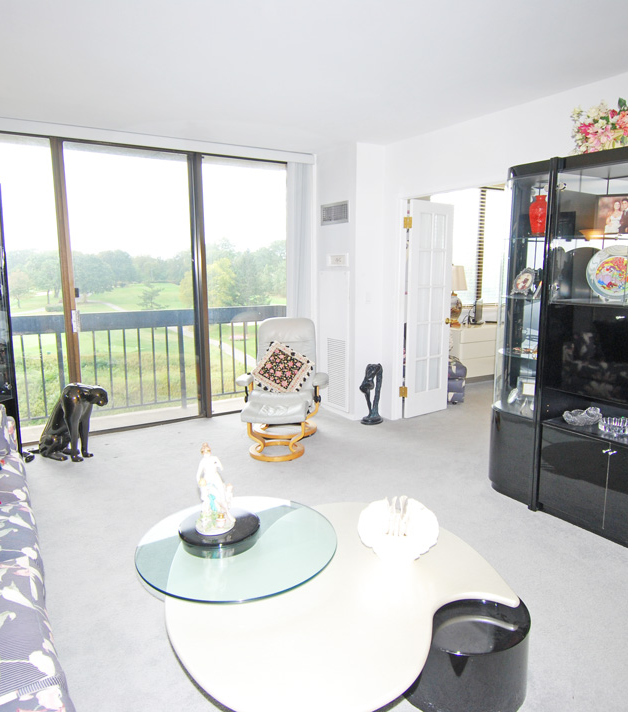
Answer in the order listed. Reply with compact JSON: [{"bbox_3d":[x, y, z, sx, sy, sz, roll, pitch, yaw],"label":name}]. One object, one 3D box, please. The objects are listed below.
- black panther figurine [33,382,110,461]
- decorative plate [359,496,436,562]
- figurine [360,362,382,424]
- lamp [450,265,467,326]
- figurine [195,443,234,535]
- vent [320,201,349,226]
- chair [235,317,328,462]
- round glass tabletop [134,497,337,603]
[{"bbox_3d":[-1.828,0.496,3.984,0.580,0.570,0.210,4,10,24],"label":"black panther figurine"},{"bbox_3d":[0.322,0.661,2.030,0.290,0.110,0.280,1,9,9],"label":"decorative plate"},{"bbox_3d":[0.543,0.348,4.989,0.220,0.545,0.200,1,10,6],"label":"figurine"},{"bbox_3d":[1.738,-0.740,6.564,0.350,0.757,0.350,-6,11,-31],"label":"lamp"},{"bbox_3d":[-0.384,0.493,2.038,0.145,0.335,0.130,-2,9,-11],"label":"figurine"},{"bbox_3d":[0.187,-1.348,5.062,0.025,0.195,0.459,-6,11,-31],"label":"vent"},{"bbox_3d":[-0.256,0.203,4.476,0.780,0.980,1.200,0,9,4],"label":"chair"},{"bbox_3d":[-0.292,0.710,2.040,0.765,0.014,0.765,0,9,0],"label":"round glass tabletop"}]

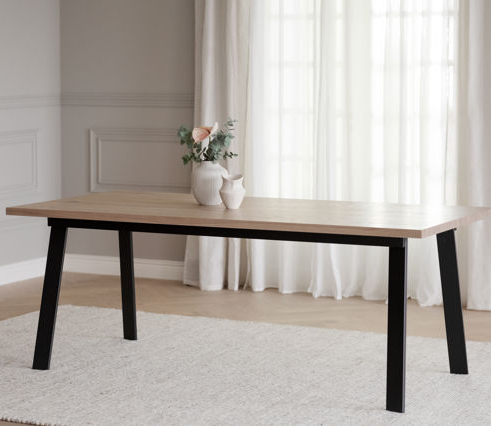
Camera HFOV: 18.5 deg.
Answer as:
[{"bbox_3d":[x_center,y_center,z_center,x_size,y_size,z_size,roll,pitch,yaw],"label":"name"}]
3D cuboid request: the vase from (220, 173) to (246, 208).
[{"bbox_3d":[-0.056,-0.091,6.816,0.119,0.146,0.119,-1,7,0],"label":"vase"}]

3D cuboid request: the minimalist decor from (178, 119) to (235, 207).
[{"bbox_3d":[-0.173,-0.239,6.995,0.270,0.400,0.240,-1,7,0],"label":"minimalist decor"}]

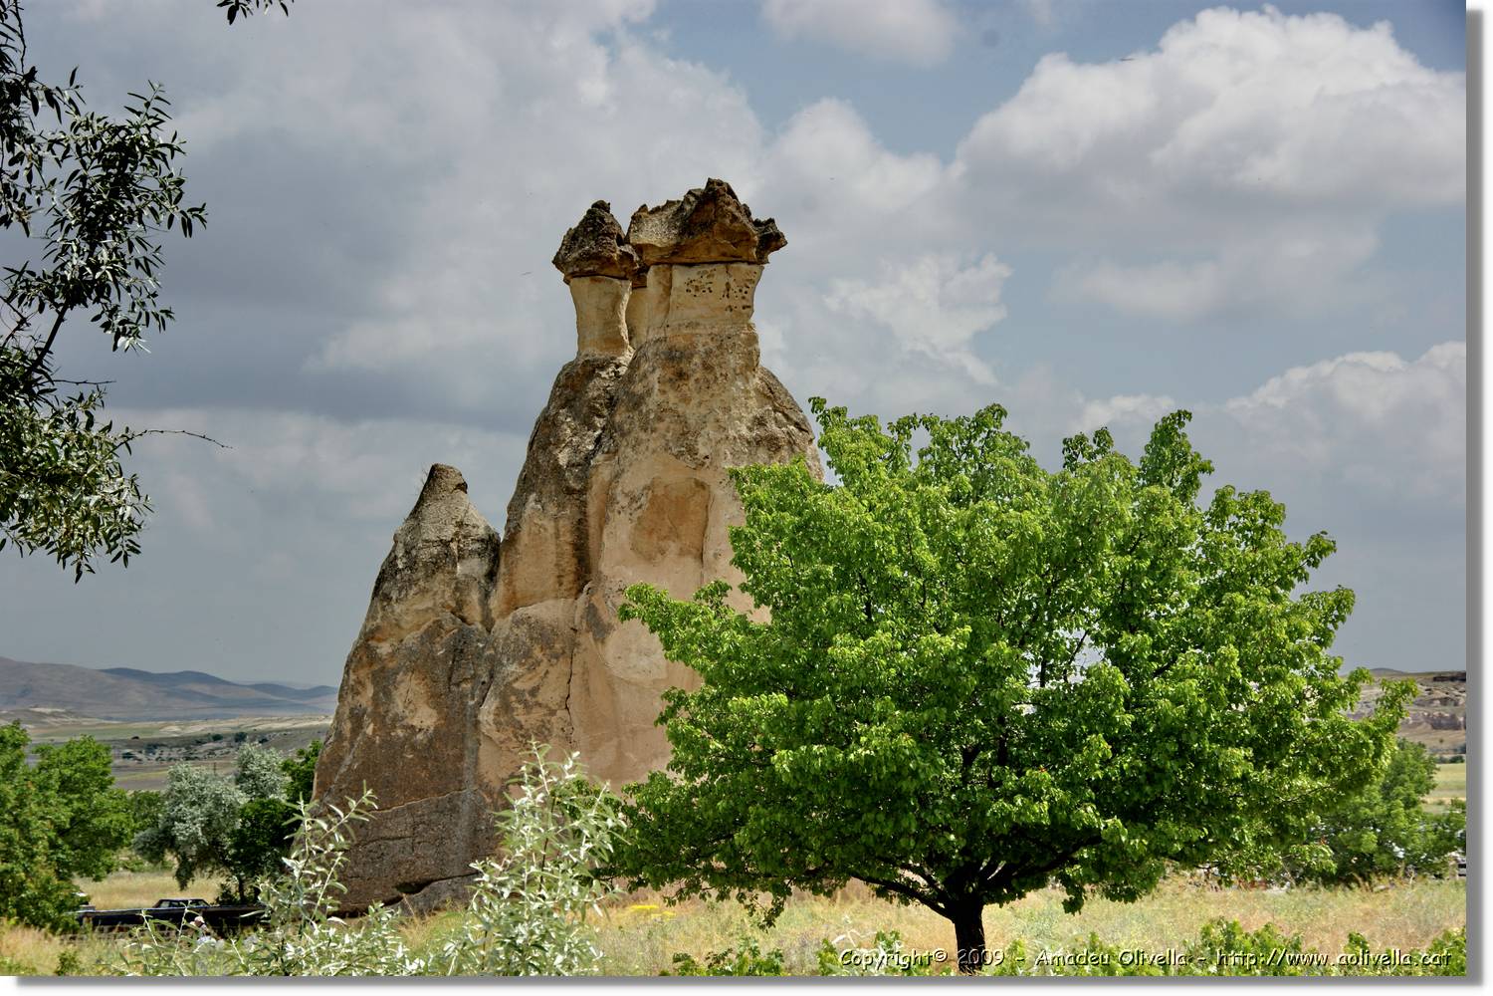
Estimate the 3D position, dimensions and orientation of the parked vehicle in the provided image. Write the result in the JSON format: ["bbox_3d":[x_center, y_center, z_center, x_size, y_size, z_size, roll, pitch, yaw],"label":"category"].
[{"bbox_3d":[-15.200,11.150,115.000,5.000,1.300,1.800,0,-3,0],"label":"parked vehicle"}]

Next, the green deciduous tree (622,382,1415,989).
[{"bbox_3d":[2.450,1.730,40.000,7.300,5.300,6.800,0,-3,0],"label":"green deciduous tree"}]

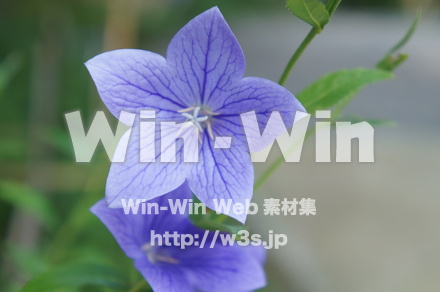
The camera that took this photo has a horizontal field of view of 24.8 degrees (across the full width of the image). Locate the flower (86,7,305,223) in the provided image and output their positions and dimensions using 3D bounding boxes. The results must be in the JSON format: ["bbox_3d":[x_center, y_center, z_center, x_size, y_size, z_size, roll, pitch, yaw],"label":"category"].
[{"bbox_3d":[-0.007,-0.009,0.300,0.065,0.064,0.024,1,3,7],"label":"flower"}]

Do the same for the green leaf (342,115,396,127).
[{"bbox_3d":[0.051,-0.009,0.345,0.021,0.004,0.009,2,17,-15],"label":"green leaf"}]

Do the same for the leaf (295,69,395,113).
[{"bbox_3d":[0.042,-0.017,0.328,0.036,0.006,0.013,-22,48,-12],"label":"leaf"}]

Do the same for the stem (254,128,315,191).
[{"bbox_3d":[0.022,0.004,0.335,0.003,0.030,0.003,44,-3,1],"label":"stem"}]

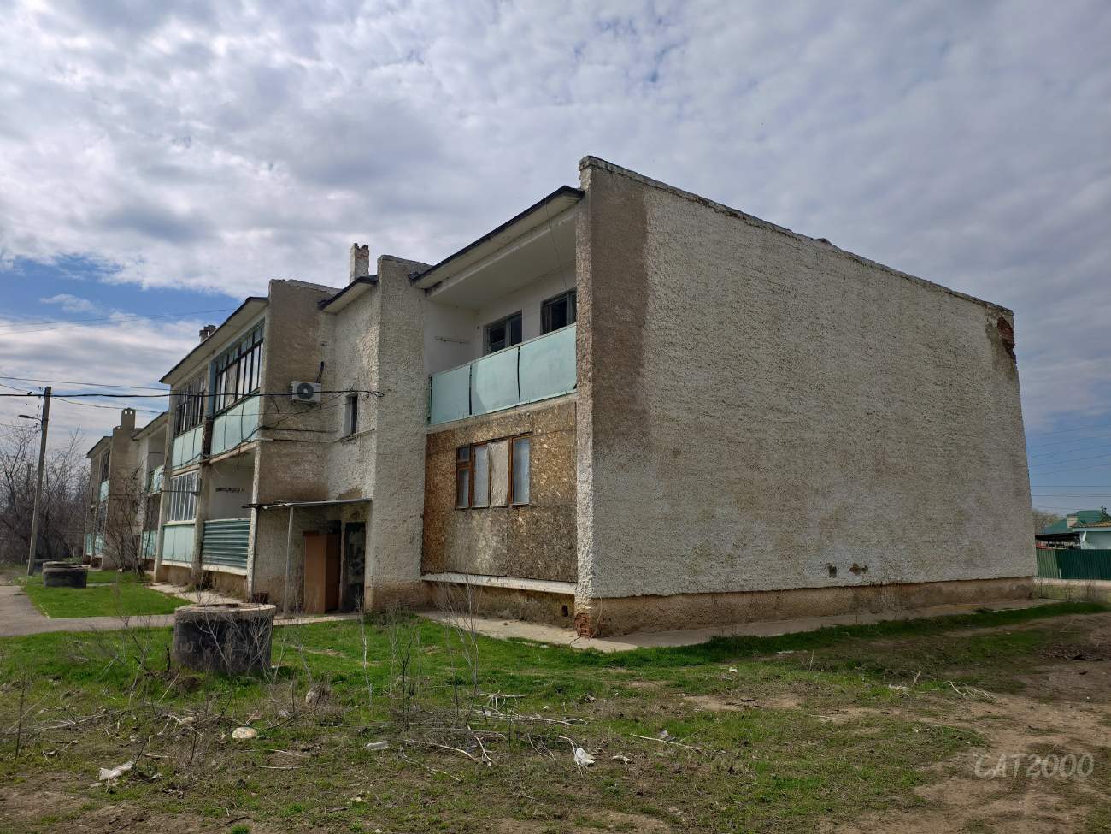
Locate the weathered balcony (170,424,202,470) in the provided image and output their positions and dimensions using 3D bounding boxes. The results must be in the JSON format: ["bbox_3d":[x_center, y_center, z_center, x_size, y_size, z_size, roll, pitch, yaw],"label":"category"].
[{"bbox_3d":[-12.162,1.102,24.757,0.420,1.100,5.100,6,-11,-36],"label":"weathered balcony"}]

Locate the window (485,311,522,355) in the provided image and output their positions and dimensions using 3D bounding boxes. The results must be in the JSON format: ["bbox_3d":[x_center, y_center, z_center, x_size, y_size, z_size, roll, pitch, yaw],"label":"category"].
[{"bbox_3d":[-1.117,-1.526,16.579,0.160,1.350,1.600,6,-11,-36],"label":"window"}]

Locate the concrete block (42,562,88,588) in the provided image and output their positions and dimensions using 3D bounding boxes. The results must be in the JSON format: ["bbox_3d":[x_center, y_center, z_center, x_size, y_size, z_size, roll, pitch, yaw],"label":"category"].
[{"bbox_3d":[-15.256,4.860,23.008,1.200,0.760,1.200,6,-11,-36],"label":"concrete block"}]

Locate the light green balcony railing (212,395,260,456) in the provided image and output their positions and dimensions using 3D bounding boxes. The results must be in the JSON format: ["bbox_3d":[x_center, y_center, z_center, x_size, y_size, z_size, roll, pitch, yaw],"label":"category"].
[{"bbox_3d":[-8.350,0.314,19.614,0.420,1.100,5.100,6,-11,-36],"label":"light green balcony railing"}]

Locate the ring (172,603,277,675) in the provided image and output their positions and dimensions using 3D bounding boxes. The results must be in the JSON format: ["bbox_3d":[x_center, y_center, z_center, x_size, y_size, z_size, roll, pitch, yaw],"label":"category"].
[{"bbox_3d":[-4.154,2.733,9.283,1.170,0.740,1.170,6,-11,-36],"label":"ring"}]

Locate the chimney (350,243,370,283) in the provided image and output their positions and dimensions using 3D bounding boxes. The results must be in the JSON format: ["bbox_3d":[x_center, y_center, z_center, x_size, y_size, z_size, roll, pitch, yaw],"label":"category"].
[{"bbox_3d":[-5.023,-3.795,18.973,0.400,1.160,0.400,6,-11,-36],"label":"chimney"}]

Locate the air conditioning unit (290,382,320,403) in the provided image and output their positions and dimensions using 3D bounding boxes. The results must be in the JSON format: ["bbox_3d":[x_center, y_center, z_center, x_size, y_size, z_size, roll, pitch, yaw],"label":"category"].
[{"bbox_3d":[-5.842,-0.559,17.293,0.660,0.490,0.280,6,-11,-36],"label":"air conditioning unit"}]

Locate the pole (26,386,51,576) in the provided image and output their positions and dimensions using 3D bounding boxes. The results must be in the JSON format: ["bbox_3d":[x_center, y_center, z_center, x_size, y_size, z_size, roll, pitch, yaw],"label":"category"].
[{"bbox_3d":[-19.722,2.398,28.230,0.230,7.173,0.230,6,-11,-36],"label":"pole"}]

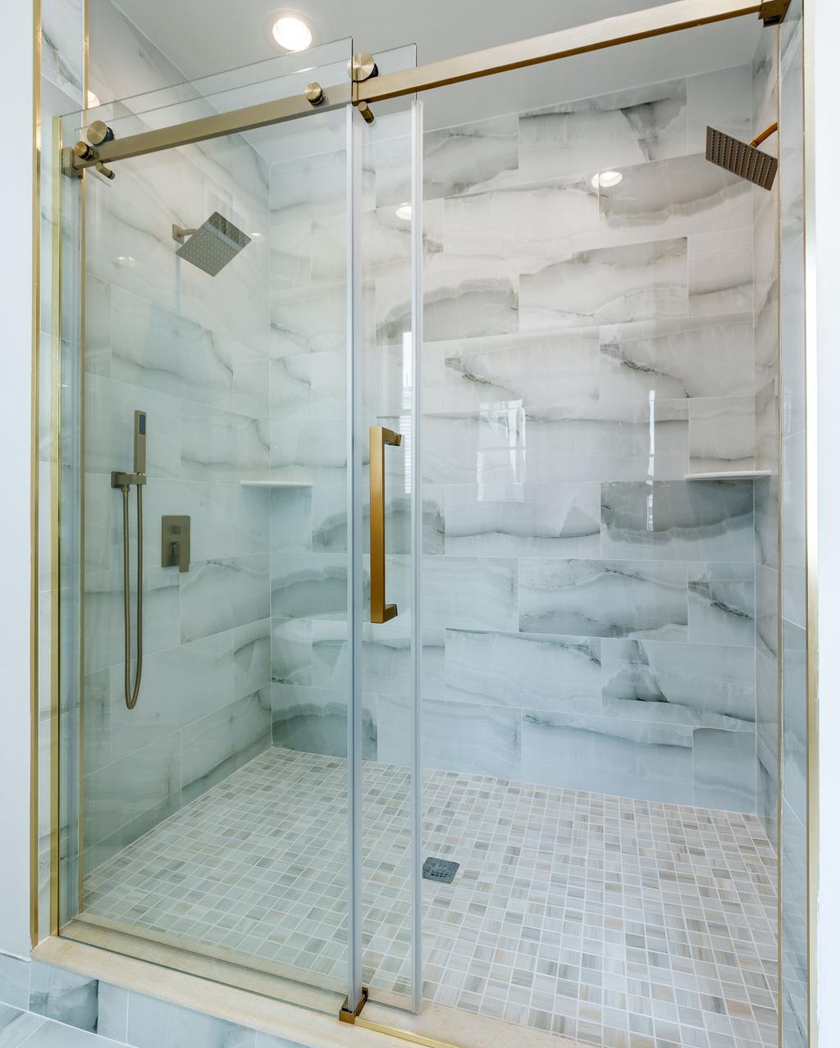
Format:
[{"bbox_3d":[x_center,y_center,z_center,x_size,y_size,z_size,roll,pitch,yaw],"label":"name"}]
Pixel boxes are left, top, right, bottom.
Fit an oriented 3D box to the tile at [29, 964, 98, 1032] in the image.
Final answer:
[{"bbox_3d":[-0.772,1.023,1.219,0.194,0.115,0.012,0,0,17],"label":"tile"}]

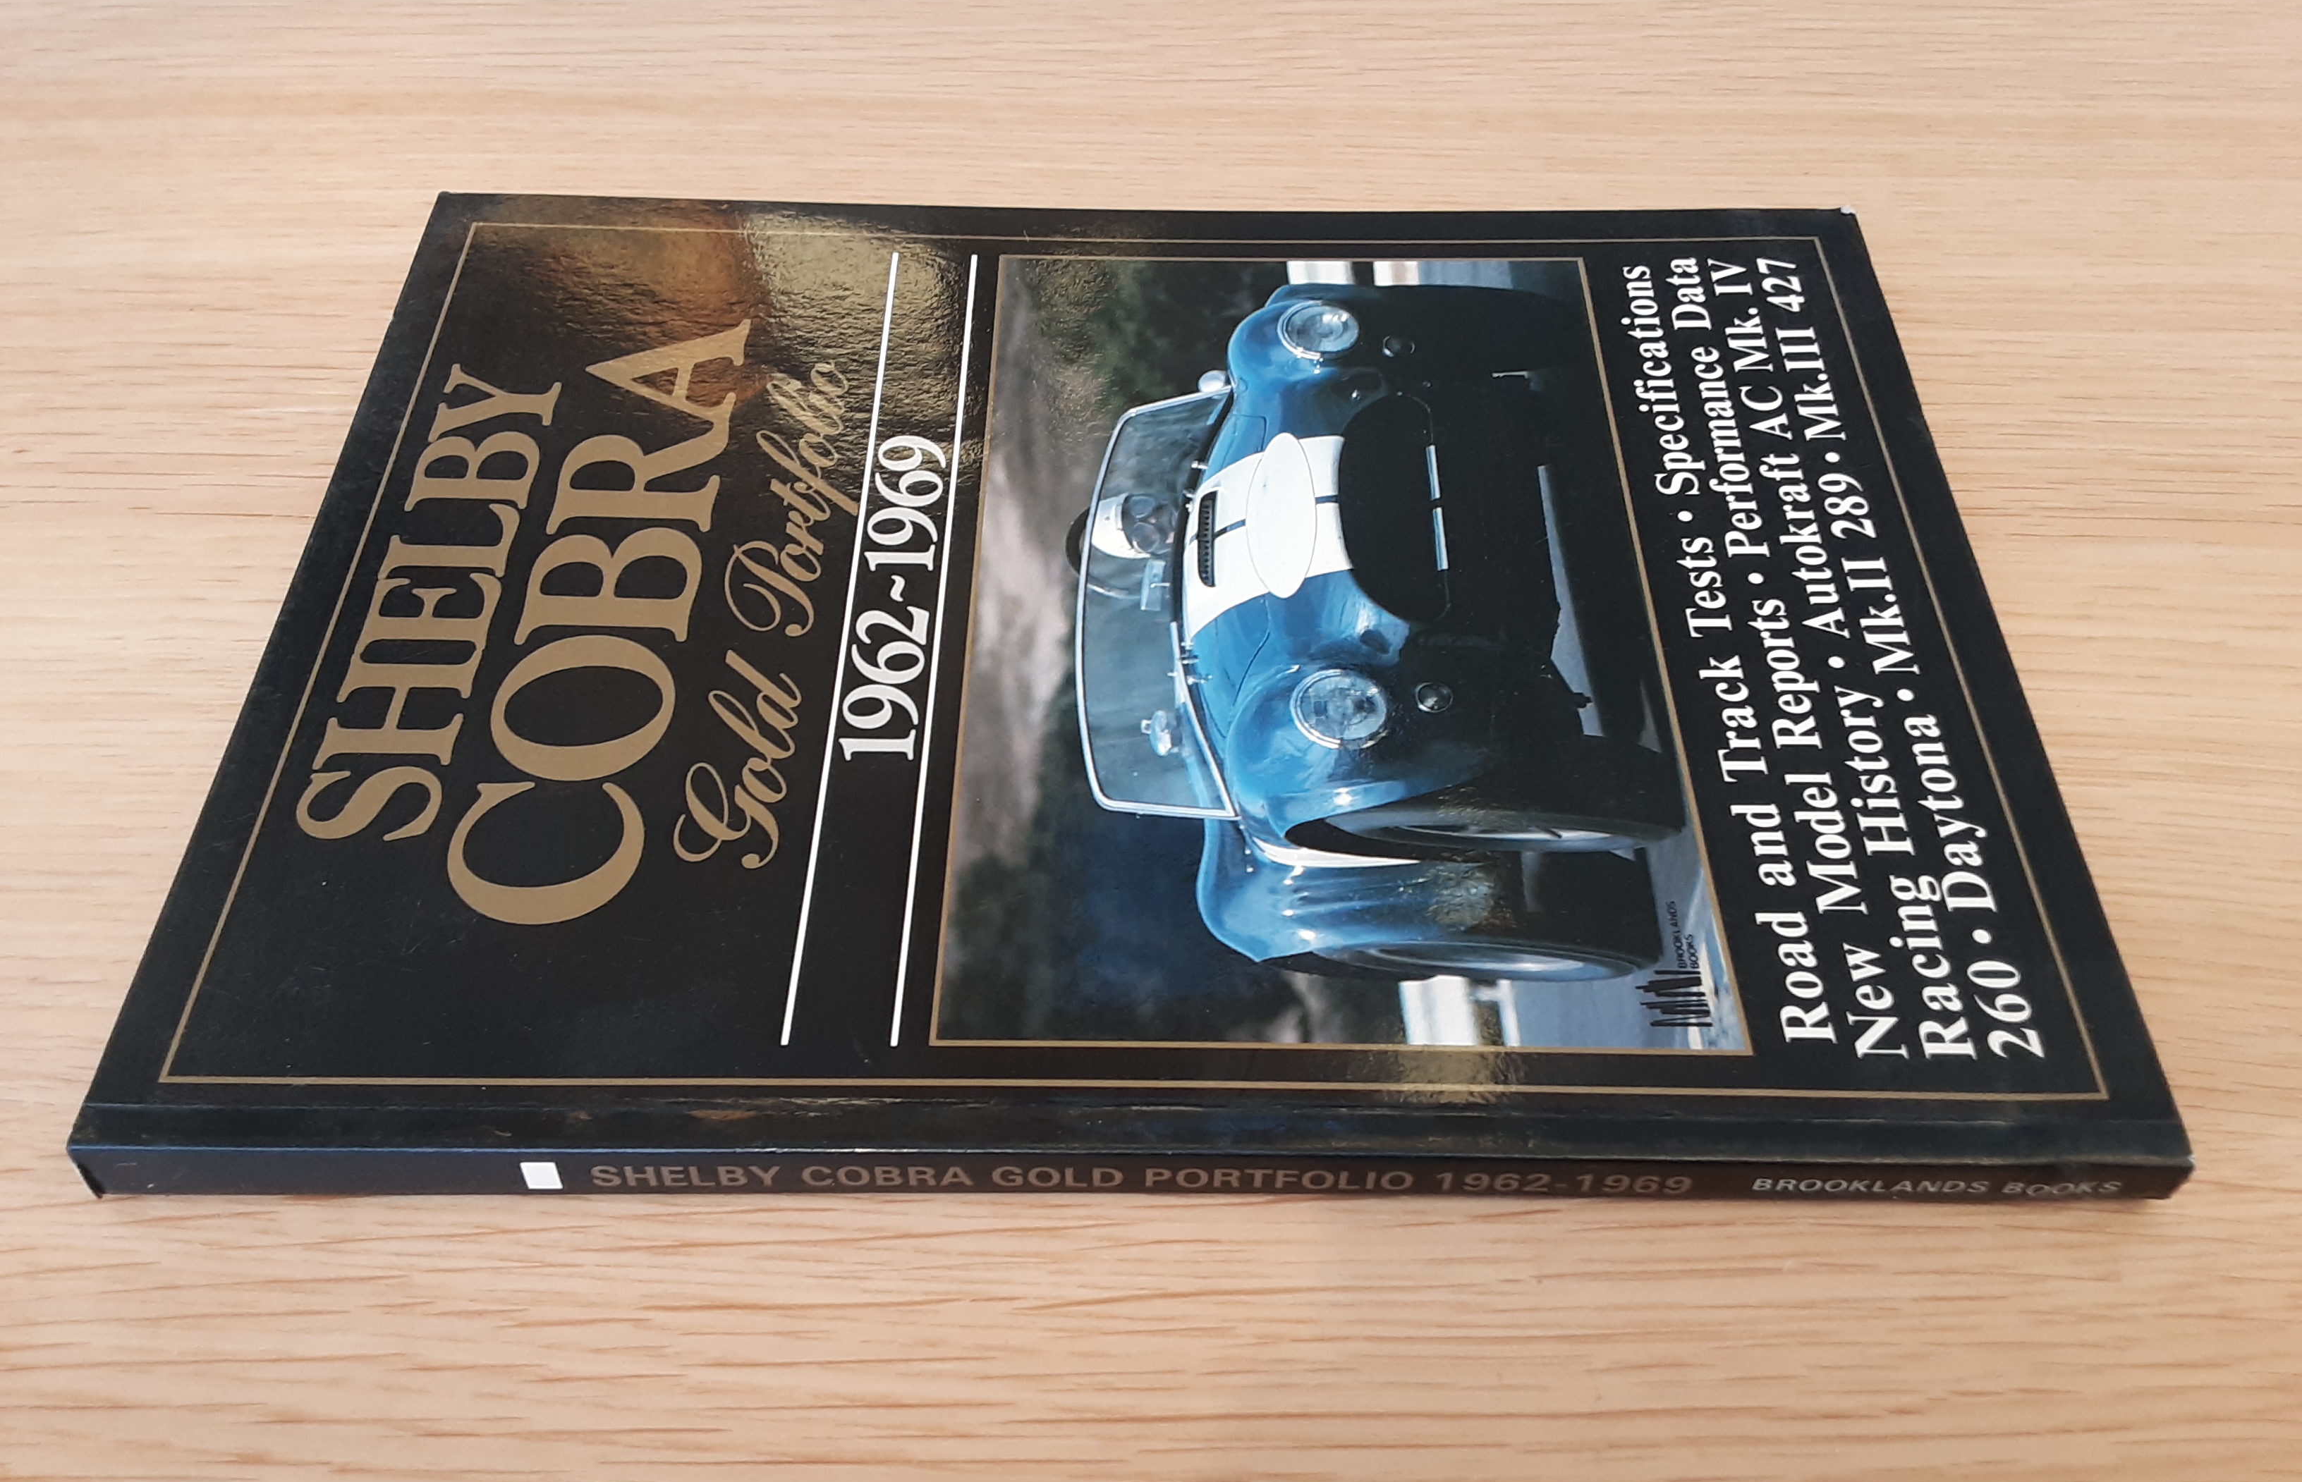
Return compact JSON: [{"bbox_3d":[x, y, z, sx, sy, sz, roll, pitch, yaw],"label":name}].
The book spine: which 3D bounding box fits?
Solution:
[{"bbox_3d":[-0.002,0.053,0.245,0.271,0.011,0.010,0,52,0],"label":"book spine"}]

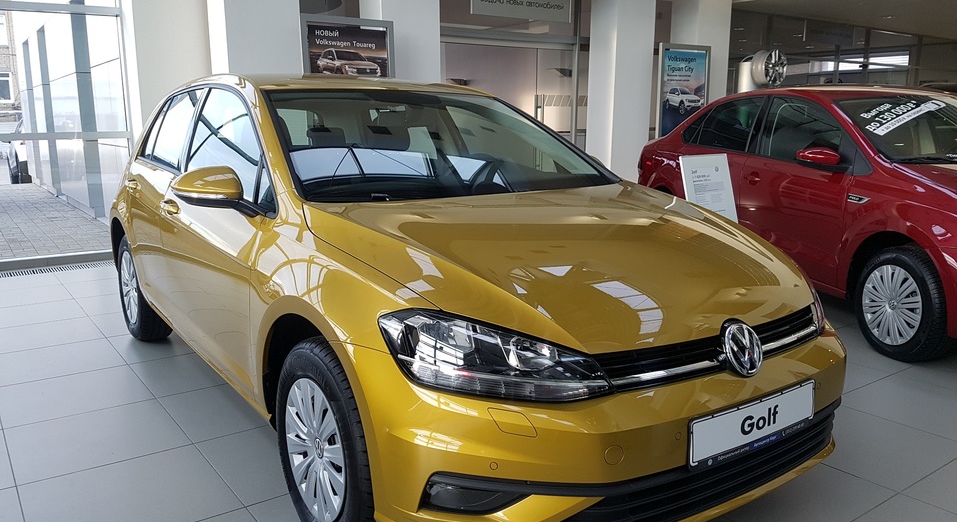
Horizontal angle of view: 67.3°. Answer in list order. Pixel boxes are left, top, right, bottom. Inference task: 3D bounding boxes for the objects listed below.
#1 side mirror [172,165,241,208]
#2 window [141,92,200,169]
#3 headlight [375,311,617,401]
[{"bbox_3d":[-0.888,-0.242,2.354,0.205,0.140,0.130,-7,13,-35],"label":"side mirror"},{"bbox_3d":[-1.513,-0.663,3.534,0.060,0.380,0.870,20,-4,-36],"label":"window"},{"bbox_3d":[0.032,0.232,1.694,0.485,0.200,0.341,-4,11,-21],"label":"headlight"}]

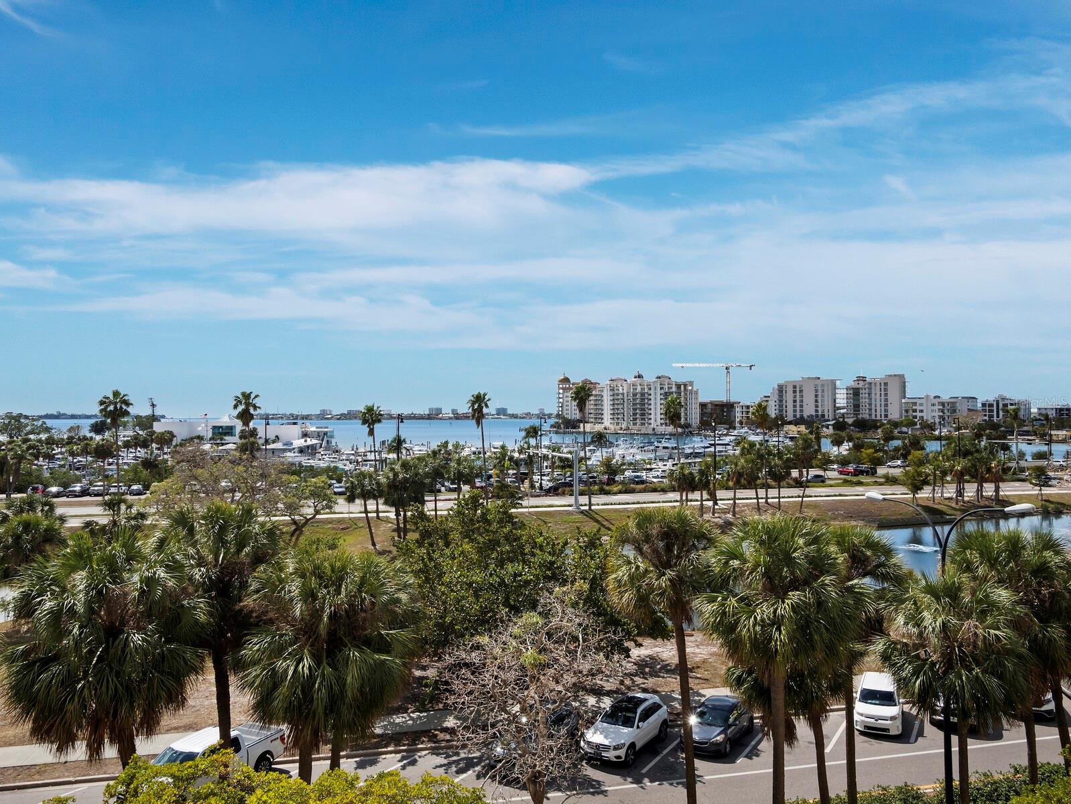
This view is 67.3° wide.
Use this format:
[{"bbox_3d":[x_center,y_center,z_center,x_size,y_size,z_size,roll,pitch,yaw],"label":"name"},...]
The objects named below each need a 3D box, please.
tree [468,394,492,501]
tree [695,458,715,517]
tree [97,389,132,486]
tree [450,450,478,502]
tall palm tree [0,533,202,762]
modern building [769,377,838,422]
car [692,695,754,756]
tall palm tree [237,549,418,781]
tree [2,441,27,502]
[{"bbox_3d":[-7.710,6.607,111.500,3.200,16.230,3.200,0,-1,0],"label":"tree"},{"bbox_3d":[22.265,11.240,106.000,2.600,7.715,2.600,0,-1,0],"label":"tree"},{"bbox_3d":[-49.934,6.598,95.614,3.710,16.190,3.710,1,-1,-28],"label":"tree"},{"bbox_3d":[-10.911,11.389,122.830,3.800,8.200,3.800,0,-1,0],"label":"tree"},{"bbox_3d":[-8.350,7.852,15.700,4.000,10.842,4.000,0,-1,0],"label":"tall palm tree"},{"bbox_3d":[196.630,1.673,590.045,46.000,39.210,26.000,-1,-1,30],"label":"modern building"},{"bbox_3d":[7.617,13.259,33.347,1.780,1.450,4.450,-1,-1,33],"label":"car"},{"bbox_3d":[-5.602,8.687,21.721,4.800,9.400,4.800,0,-1,-14],"label":"tall palm tree"},{"bbox_3d":[-80.954,10.601,125.148,3.370,9.230,3.370,1,-1,-33],"label":"tree"}]

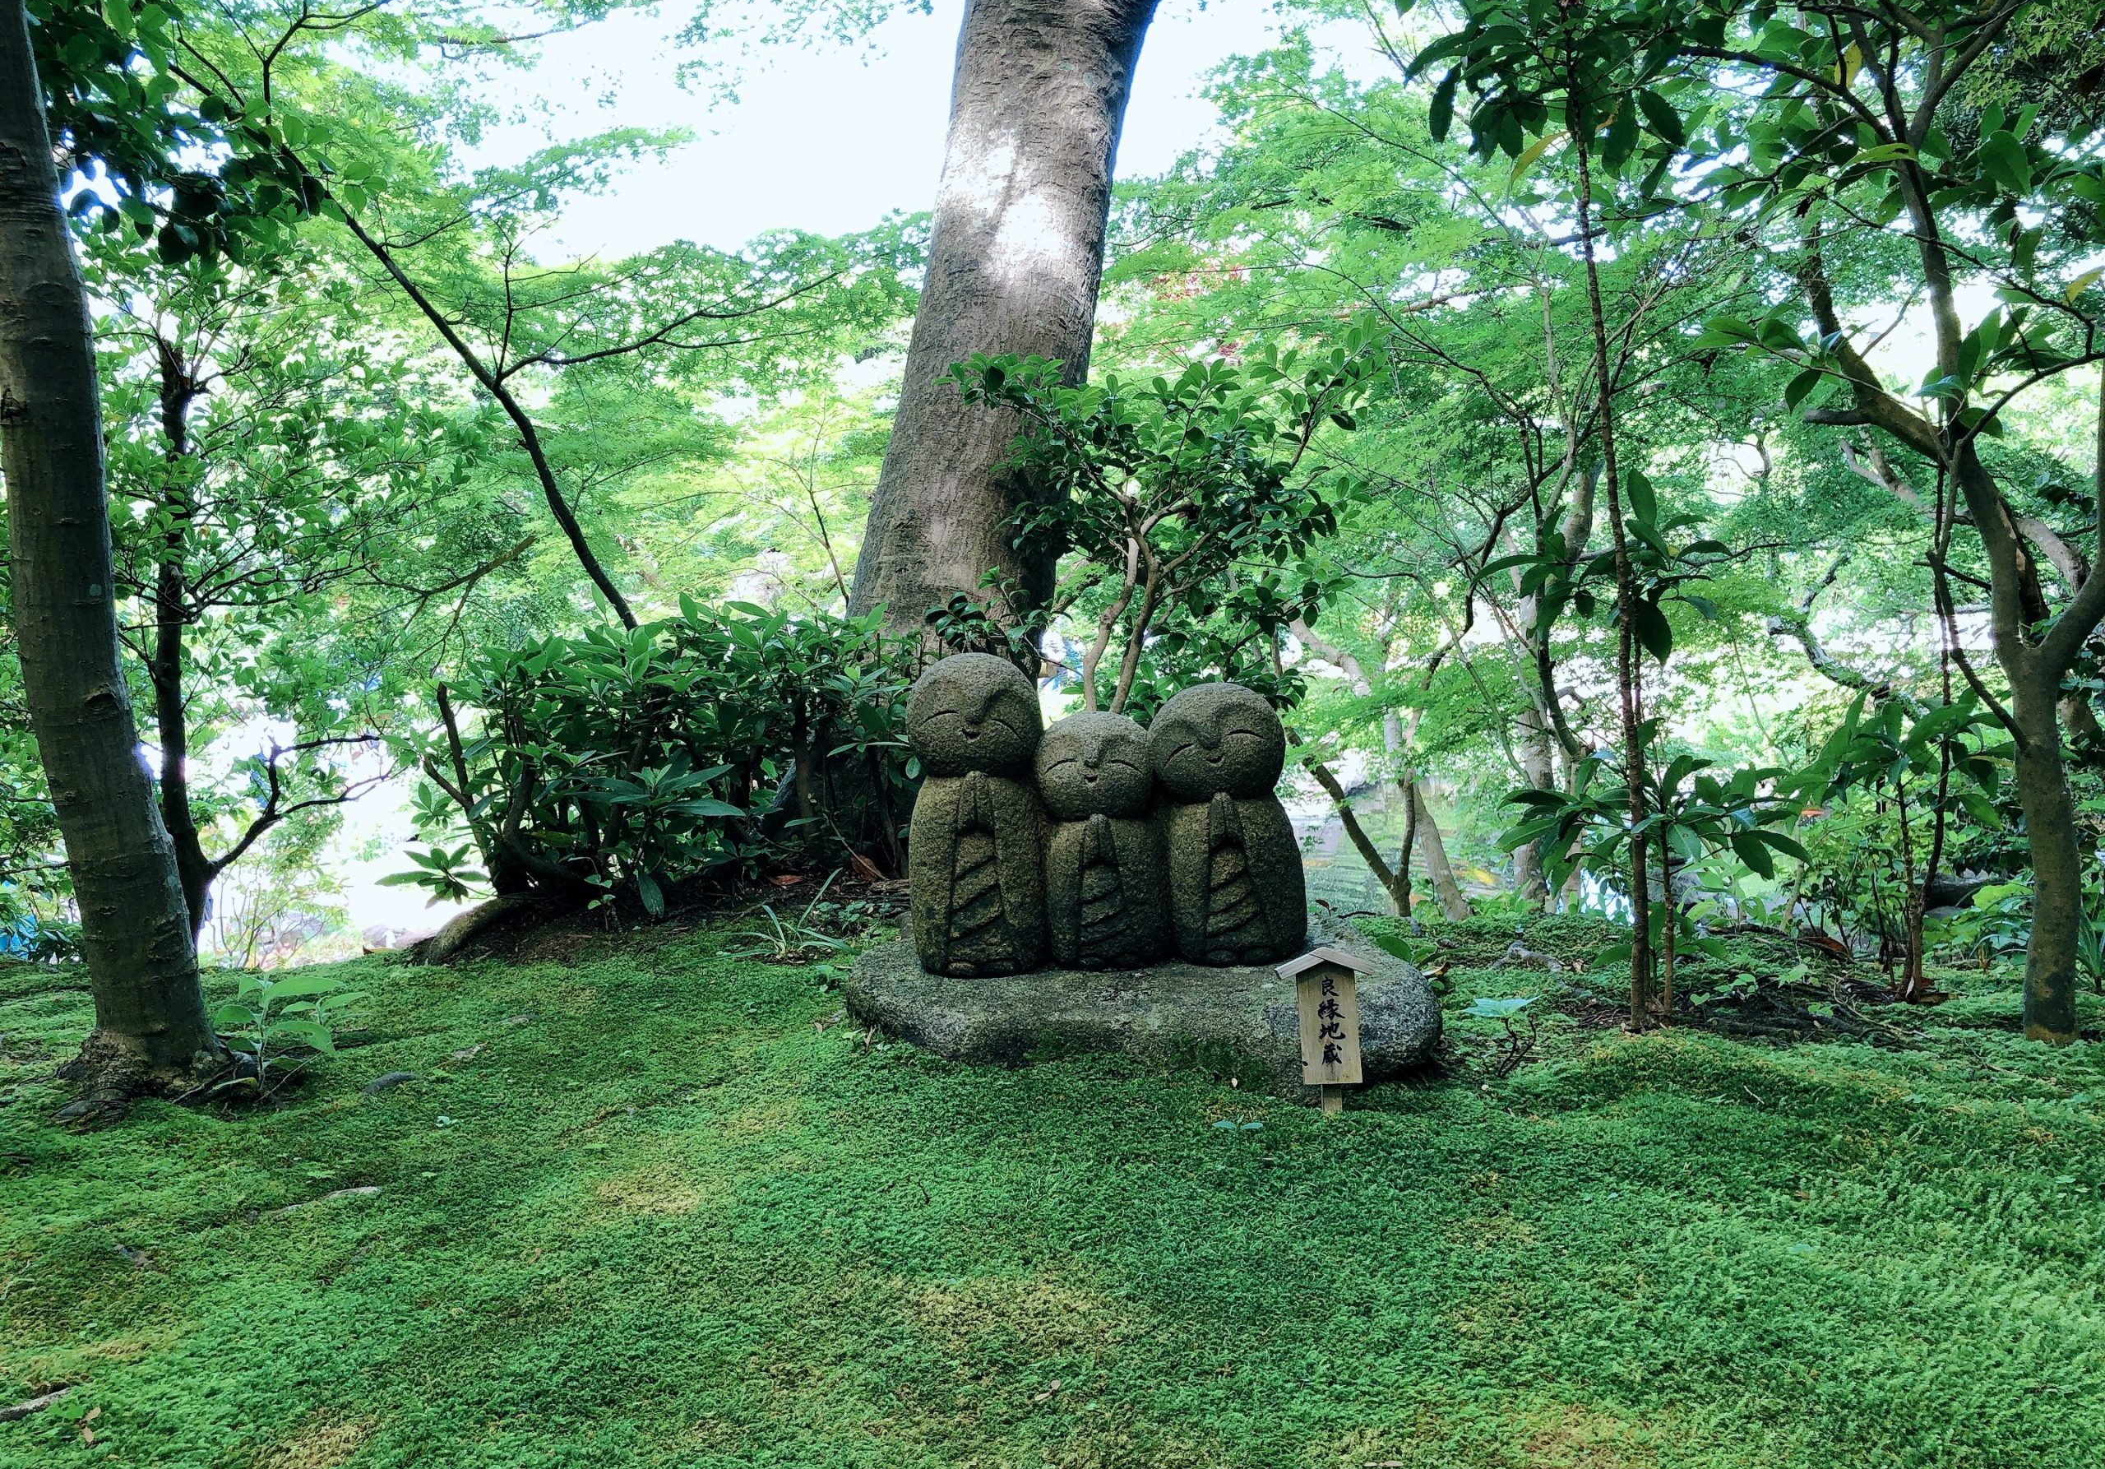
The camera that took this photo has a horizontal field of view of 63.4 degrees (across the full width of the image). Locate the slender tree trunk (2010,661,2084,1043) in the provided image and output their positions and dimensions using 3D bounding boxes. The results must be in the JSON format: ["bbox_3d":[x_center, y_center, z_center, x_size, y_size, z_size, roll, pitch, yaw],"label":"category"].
[{"bbox_3d":[1.842,0.217,3.150,0.115,0.700,0.100,1,4,30],"label":"slender tree trunk"}]

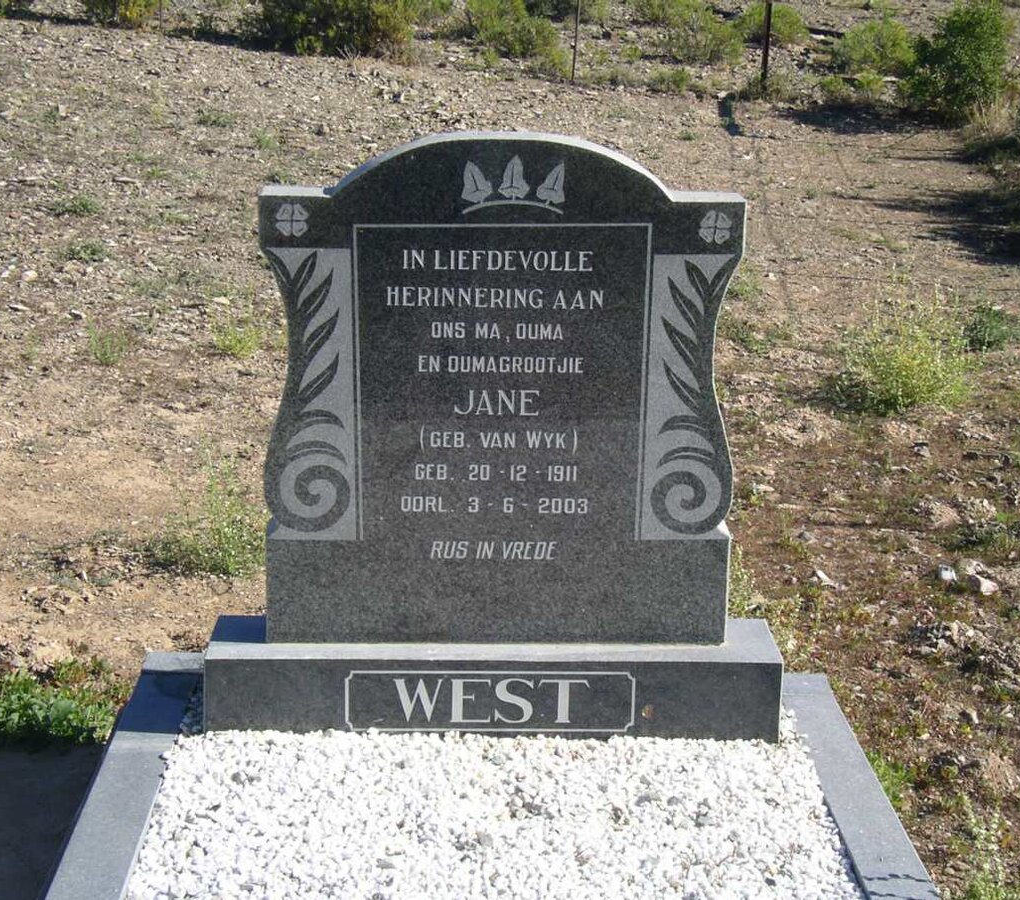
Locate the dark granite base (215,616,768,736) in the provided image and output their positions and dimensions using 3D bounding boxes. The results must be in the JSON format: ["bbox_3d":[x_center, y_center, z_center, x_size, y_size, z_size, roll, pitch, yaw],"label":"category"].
[{"bbox_3d":[-0.026,0.368,3.152,0.890,0.142,0.198,1,15,-2],"label":"dark granite base"}]

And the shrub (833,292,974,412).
[{"bbox_3d":[1.147,-0.293,5.738,0.370,0.300,0.350,1,15,-2],"label":"shrub"}]

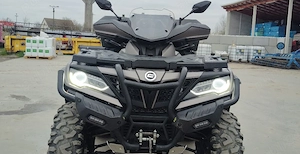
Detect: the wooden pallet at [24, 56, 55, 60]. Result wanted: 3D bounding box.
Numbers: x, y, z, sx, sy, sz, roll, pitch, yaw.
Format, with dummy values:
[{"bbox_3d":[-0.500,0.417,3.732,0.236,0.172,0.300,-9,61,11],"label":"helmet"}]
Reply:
[{"bbox_3d":[-4.954,-0.897,14.682,1.200,0.144,0.800,2,7,-2],"label":"wooden pallet"}]

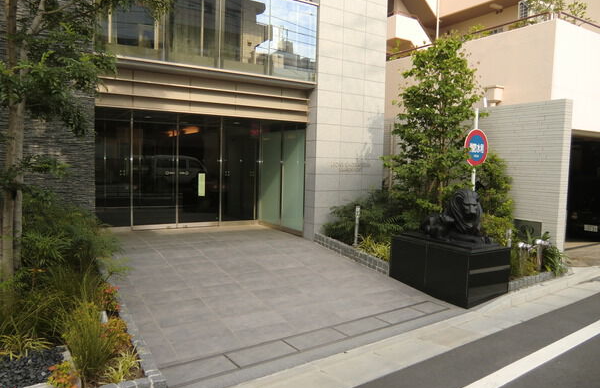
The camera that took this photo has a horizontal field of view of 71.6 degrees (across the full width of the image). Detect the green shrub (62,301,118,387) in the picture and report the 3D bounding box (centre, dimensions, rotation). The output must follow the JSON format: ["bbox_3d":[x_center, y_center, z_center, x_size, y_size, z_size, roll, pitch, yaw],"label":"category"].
[{"bbox_3d":[-1.465,0.999,2.861,0.353,0.531,0.353,-1,5,-29],"label":"green shrub"}]

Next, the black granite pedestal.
[{"bbox_3d":[1.958,0.943,5.549,0.737,0.677,1.333,-1,5,-29],"label":"black granite pedestal"}]

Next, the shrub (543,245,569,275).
[{"bbox_3d":[3.629,0.945,5.909,0.364,0.414,0.364,-1,5,-29],"label":"shrub"}]

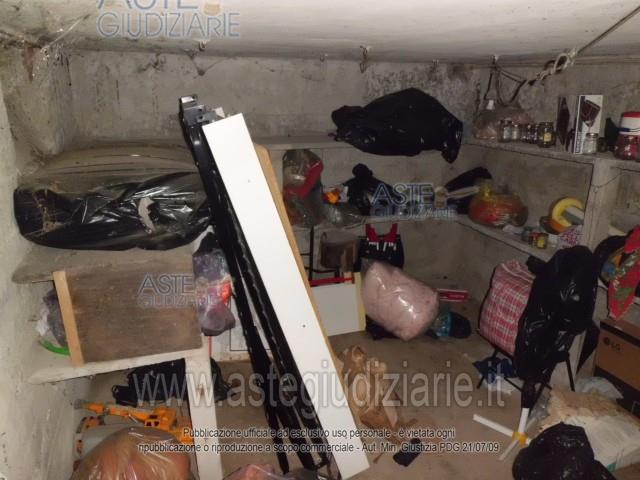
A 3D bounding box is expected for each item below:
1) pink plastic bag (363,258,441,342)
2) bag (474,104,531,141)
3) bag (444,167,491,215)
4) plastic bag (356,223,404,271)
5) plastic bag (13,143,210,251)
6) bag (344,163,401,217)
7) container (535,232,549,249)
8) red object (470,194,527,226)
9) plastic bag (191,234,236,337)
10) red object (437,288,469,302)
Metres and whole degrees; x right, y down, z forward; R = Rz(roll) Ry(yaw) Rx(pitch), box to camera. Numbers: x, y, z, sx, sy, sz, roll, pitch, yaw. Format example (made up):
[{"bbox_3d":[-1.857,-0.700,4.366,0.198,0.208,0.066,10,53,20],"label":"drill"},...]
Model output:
[{"bbox_3d":[0.526,0.380,3.273,0.470,0.460,0.350,-1,15,-1],"label":"pink plastic bag"},{"bbox_3d":[1.115,-0.729,2.938,0.250,0.200,0.310,-6,17,-15],"label":"bag"},{"bbox_3d":[1.119,-0.375,3.633,0.306,0.347,0.280,-5,17,-17],"label":"bag"},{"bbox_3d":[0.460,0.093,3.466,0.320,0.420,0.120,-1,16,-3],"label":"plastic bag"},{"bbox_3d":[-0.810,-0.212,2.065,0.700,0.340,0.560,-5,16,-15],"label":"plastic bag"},{"bbox_3d":[0.360,-0.357,3.385,0.390,0.370,0.290,-5,17,-17],"label":"bag"},{"bbox_3d":[1.277,0.004,2.796,0.072,0.078,0.072,-5,16,-15],"label":"container"},{"bbox_3d":[1.086,-0.205,2.949,0.310,0.165,0.240,5,18,21],"label":"red object"},{"bbox_3d":[-0.454,0.188,2.005,0.190,0.435,0.200,-5,17,-17],"label":"plastic bag"},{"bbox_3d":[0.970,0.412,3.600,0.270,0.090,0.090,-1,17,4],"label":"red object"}]

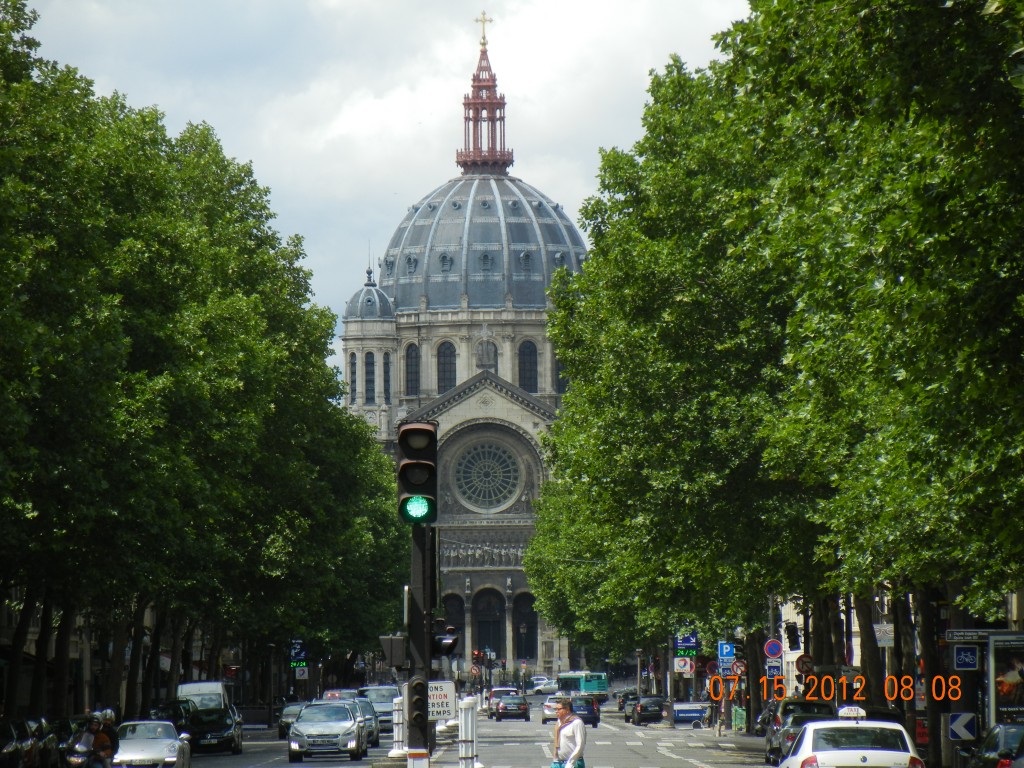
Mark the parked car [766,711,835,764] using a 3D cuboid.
[{"bbox_3d":[7.341,8.695,165.500,1.780,1.370,4.400,0,-3,0],"label":"parked car"}]

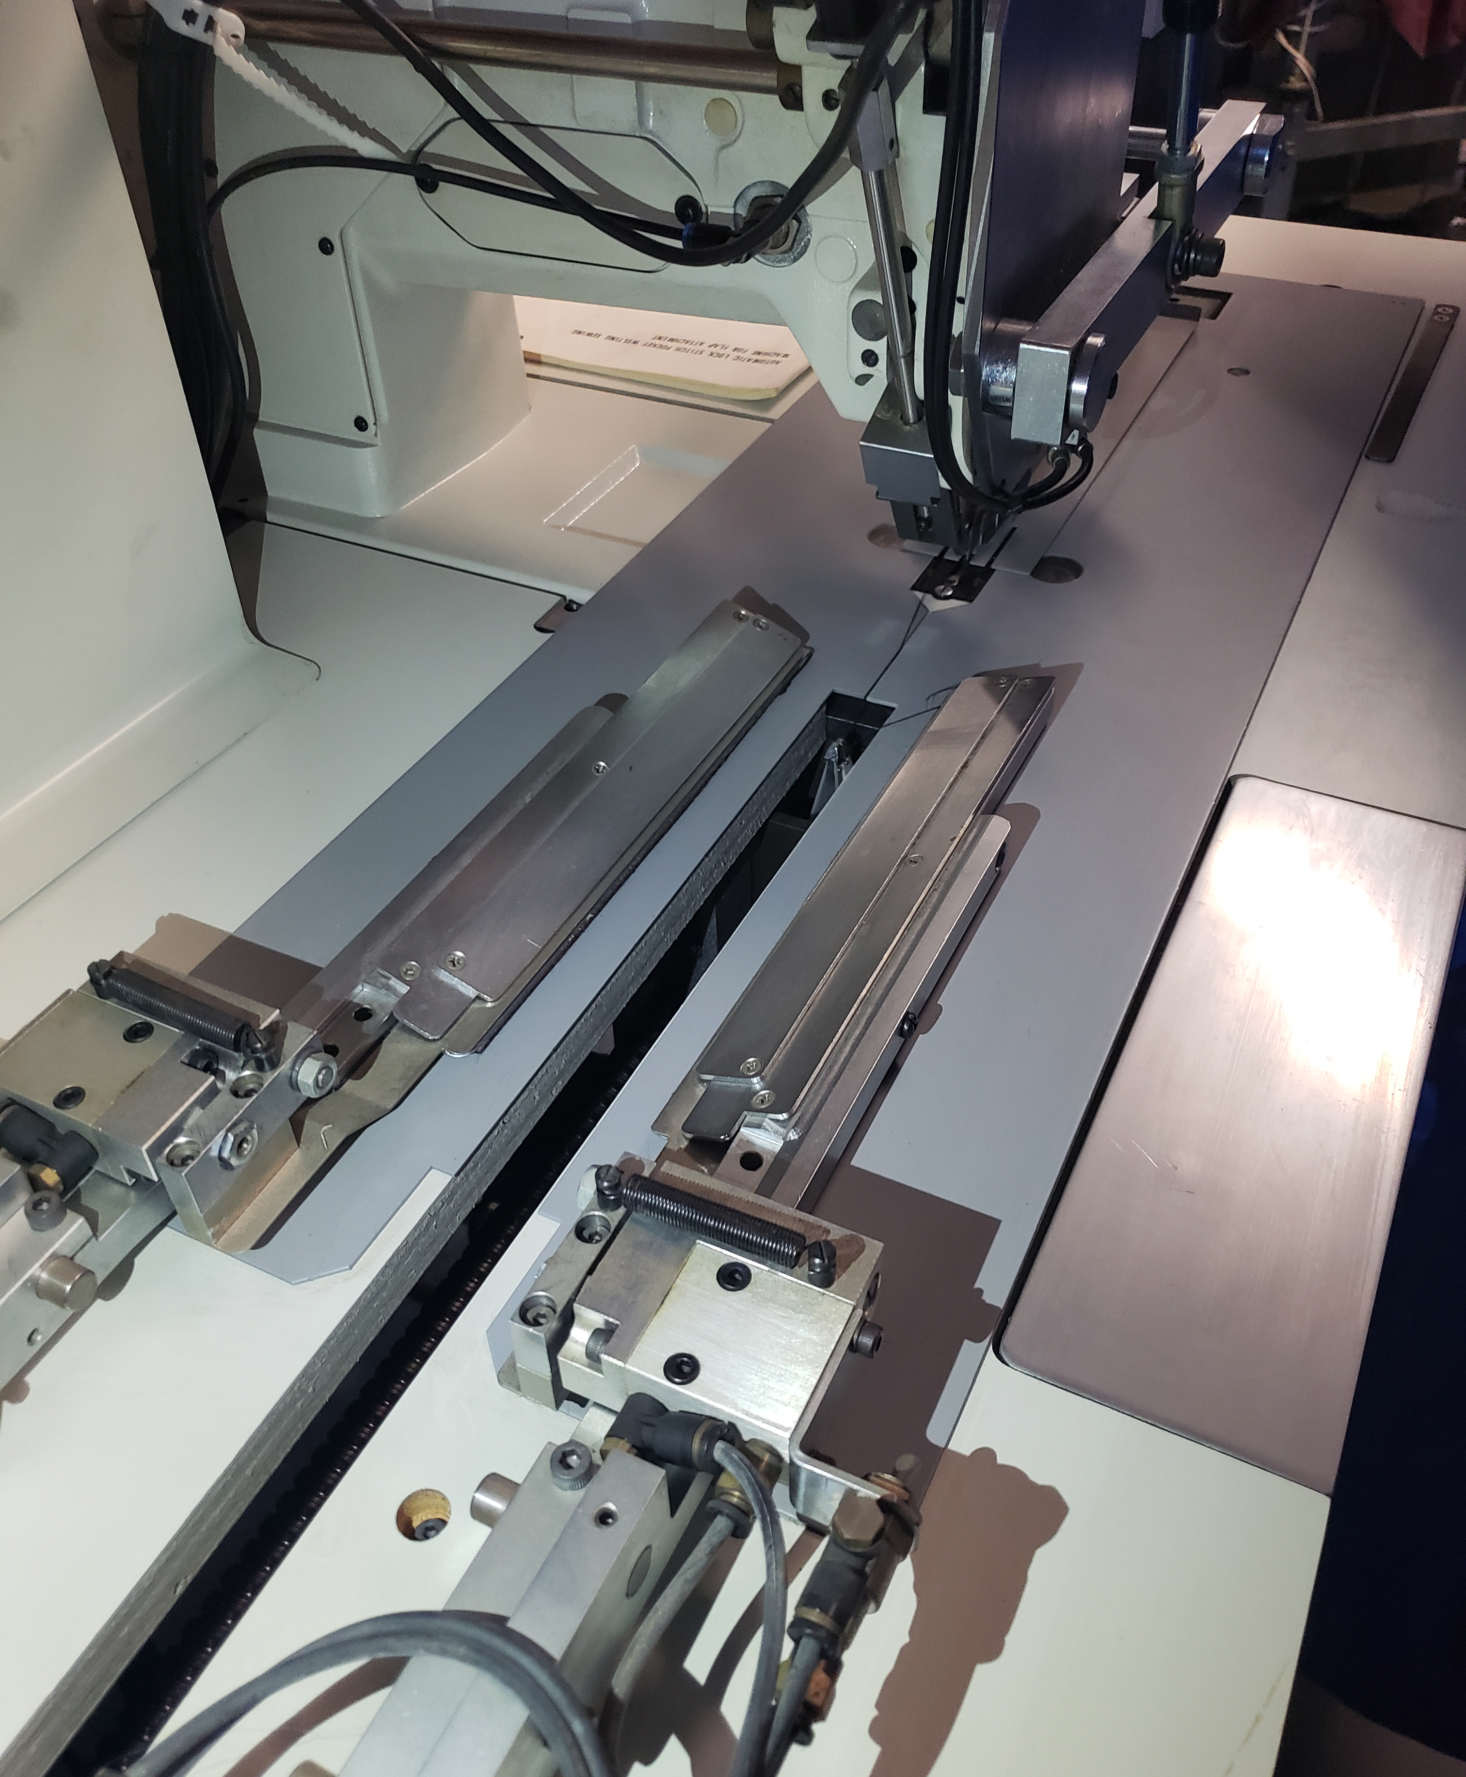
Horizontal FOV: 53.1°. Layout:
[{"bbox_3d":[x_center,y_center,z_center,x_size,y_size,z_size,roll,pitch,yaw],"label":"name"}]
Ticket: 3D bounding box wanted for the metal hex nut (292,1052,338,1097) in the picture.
[{"bbox_3d":[-0.111,0.049,0.392,0.006,0.010,0.012,18,18,21],"label":"metal hex nut"}]

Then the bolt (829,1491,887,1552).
[{"bbox_3d":[0.024,0.120,0.276,0.009,0.004,0.008,3,43,6],"label":"bolt"}]

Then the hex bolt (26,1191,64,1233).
[{"bbox_3d":[-0.168,0.079,0.358,0.009,0.005,0.009,18,46,21],"label":"hex bolt"}]

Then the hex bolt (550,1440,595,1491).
[{"bbox_3d":[-0.034,0.120,0.306,0.009,0.005,0.009,18,46,21],"label":"hex bolt"}]

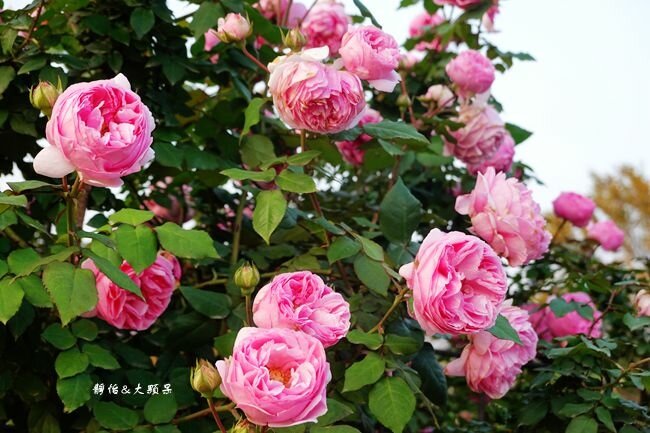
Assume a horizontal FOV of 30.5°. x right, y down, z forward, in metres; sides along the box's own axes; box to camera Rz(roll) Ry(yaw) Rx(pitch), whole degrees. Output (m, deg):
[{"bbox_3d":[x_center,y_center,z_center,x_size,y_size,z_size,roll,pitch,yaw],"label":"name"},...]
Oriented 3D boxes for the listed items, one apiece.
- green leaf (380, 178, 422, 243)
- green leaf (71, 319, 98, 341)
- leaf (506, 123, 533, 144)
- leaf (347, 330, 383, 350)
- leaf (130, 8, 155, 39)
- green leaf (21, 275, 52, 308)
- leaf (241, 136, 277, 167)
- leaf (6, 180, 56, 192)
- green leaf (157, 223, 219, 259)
[{"bbox_3d":[0.076,-0.006,1.180,0.041,0.064,0.010,-4,-12,5],"label":"green leaf"},{"bbox_3d":[-0.222,0.104,1.100,0.034,0.026,0.009,-13,-45,22],"label":"green leaf"},{"bbox_3d":[0.261,-0.114,1.632,0.047,0.033,0.020,0,-5,0],"label":"leaf"},{"bbox_3d":[0.037,0.114,1.102,0.032,0.020,0.020,0,-5,0],"label":"leaf"},{"bbox_3d":[-0.230,-0.243,1.500,0.030,0.038,0.010,0,-18,0],"label":"leaf"},{"bbox_3d":[-0.257,0.067,1.060,0.034,0.045,0.009,-37,-18,-17],"label":"green leaf"},{"bbox_3d":[-0.070,-0.067,1.250,0.038,0.040,0.013,0,-14,0],"label":"leaf"},{"bbox_3d":[-0.270,-0.028,1.100,0.050,0.010,0.034,-2,12,-11],"label":"leaf"},{"bbox_3d":[-0.127,0.022,1.091,0.059,0.033,0.022,0,-5,-6],"label":"green leaf"}]

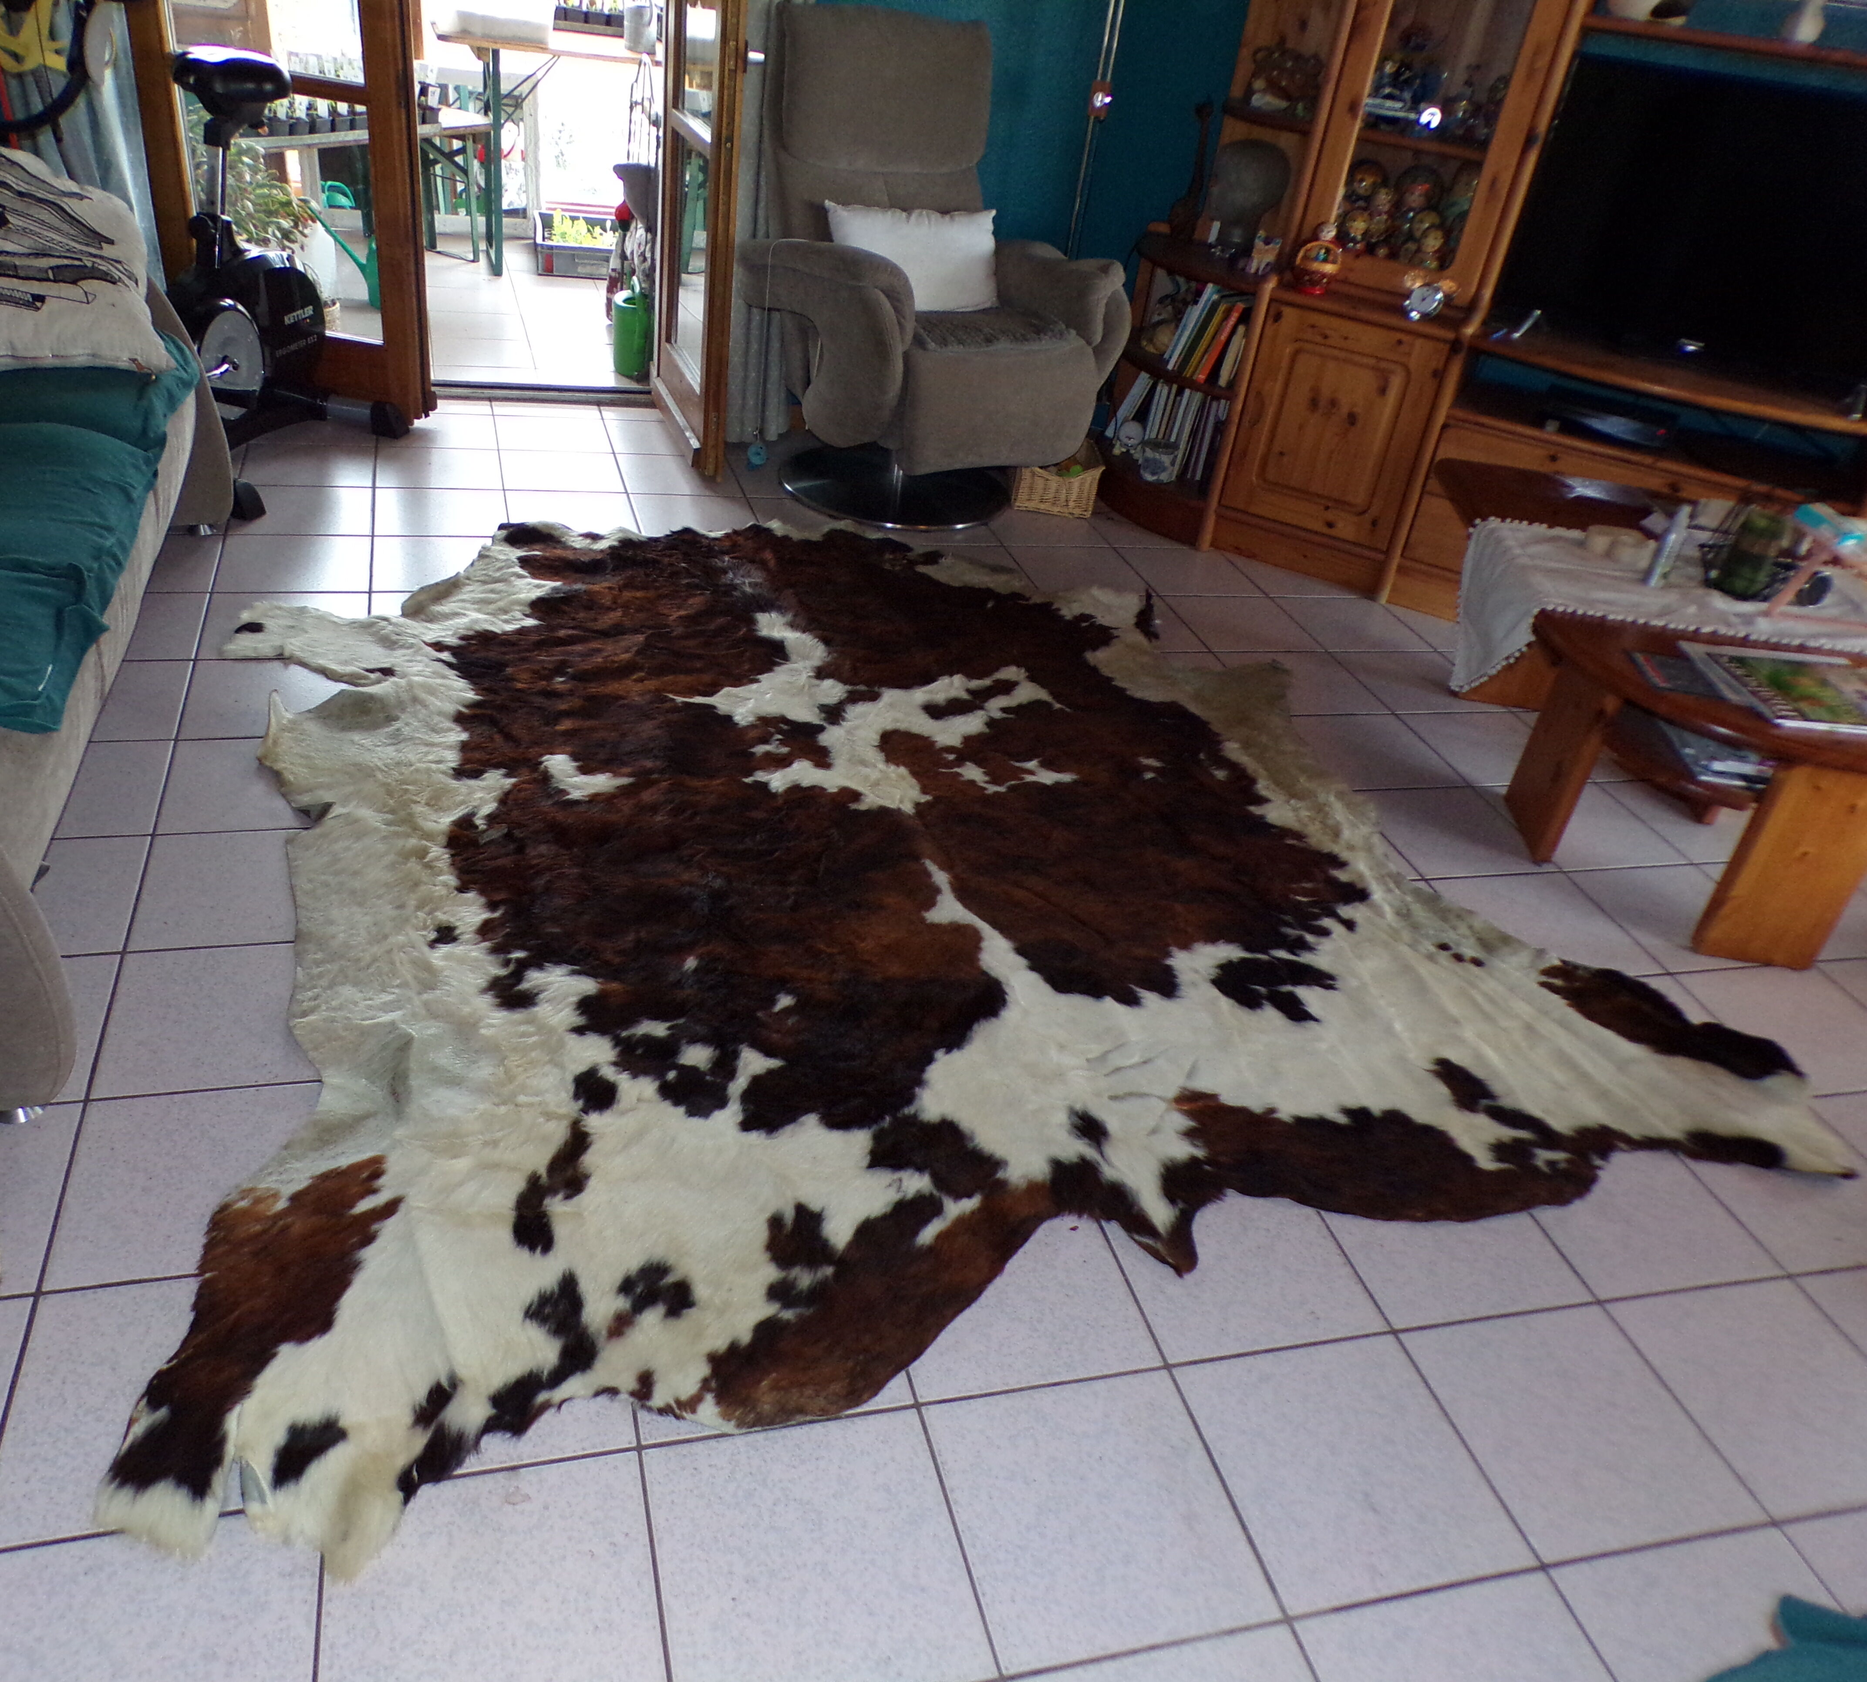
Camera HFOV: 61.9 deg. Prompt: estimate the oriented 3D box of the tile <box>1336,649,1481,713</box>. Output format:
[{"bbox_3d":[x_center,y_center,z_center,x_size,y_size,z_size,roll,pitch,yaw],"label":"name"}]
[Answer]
[{"bbox_3d":[1.111,-0.358,3.564,0.300,0.010,0.306,-2,33,-17],"label":"tile"}]

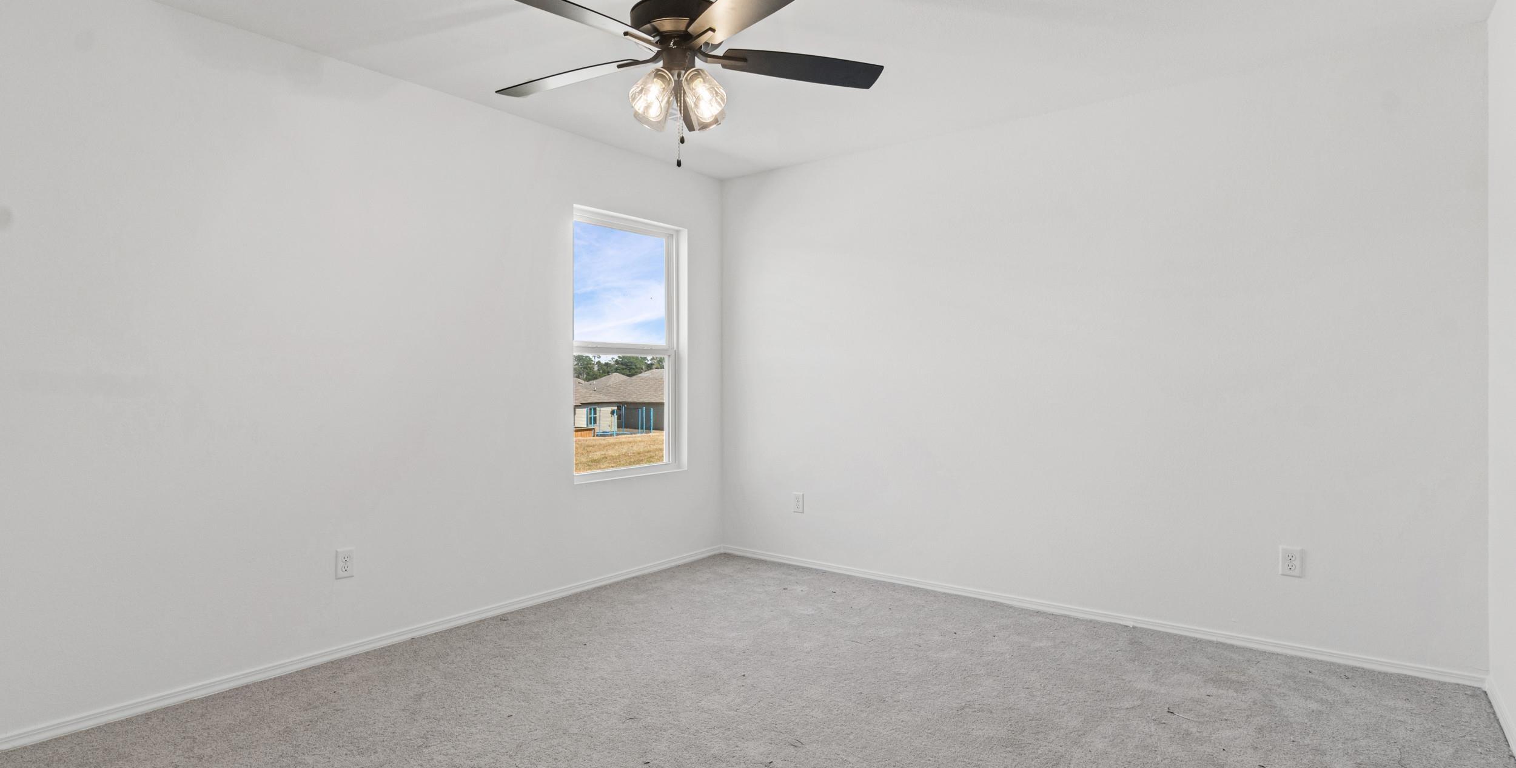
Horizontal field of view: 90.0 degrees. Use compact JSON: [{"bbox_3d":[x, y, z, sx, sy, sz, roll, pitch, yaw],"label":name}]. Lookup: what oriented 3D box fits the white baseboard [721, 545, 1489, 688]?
[{"bbox_3d":[1.202,1.079,3.859,3.642,0.057,0.015,0,0,38],"label":"white baseboard"}]

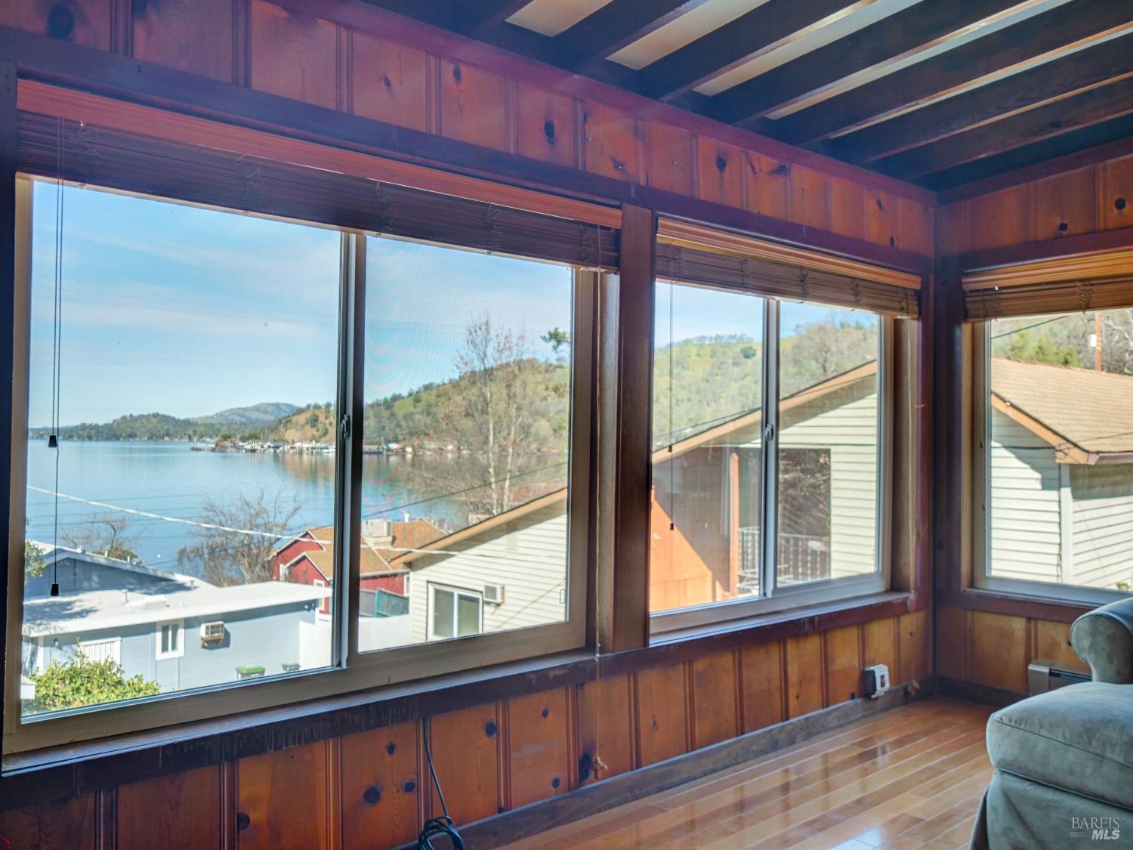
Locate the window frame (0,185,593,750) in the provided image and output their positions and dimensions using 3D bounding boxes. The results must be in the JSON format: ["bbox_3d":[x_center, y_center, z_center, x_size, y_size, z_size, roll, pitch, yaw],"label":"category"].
[{"bbox_3d":[-0.611,0.015,2.655,1.755,1.490,0.081,1,0,-40],"label":"window frame"}]

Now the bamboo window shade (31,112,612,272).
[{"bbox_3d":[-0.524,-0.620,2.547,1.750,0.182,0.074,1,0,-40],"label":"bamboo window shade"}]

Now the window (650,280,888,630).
[{"bbox_3d":[0.866,0.042,3.885,1.762,1.490,0.081,1,0,-40],"label":"window"}]

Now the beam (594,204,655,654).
[{"bbox_3d":[0.183,0.016,3.175,0.180,1.505,0.126,1,0,-40],"label":"beam"}]

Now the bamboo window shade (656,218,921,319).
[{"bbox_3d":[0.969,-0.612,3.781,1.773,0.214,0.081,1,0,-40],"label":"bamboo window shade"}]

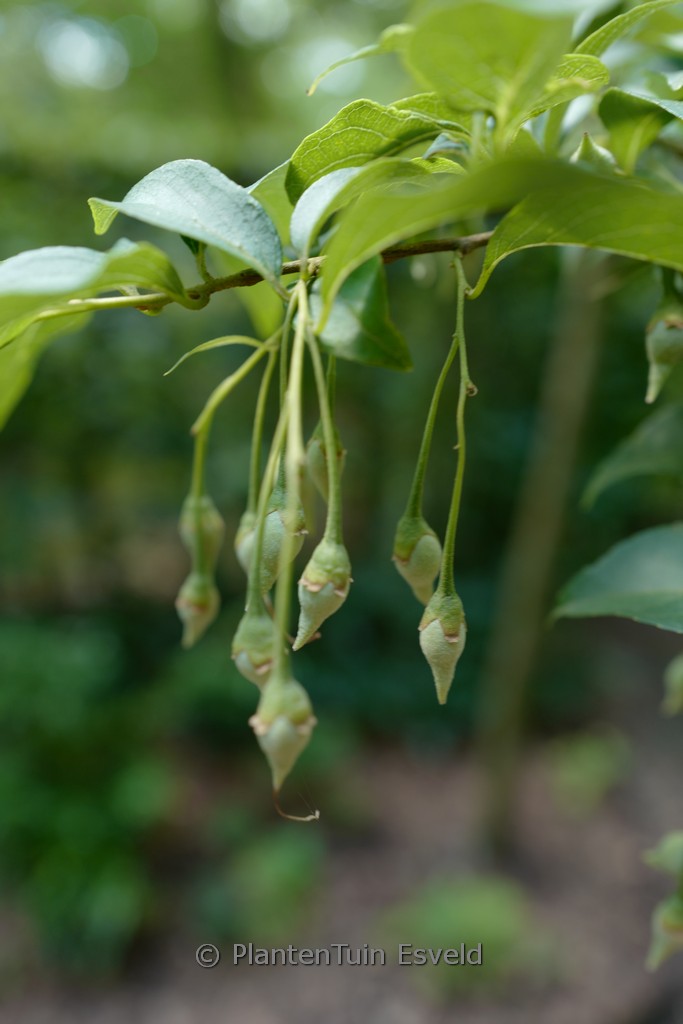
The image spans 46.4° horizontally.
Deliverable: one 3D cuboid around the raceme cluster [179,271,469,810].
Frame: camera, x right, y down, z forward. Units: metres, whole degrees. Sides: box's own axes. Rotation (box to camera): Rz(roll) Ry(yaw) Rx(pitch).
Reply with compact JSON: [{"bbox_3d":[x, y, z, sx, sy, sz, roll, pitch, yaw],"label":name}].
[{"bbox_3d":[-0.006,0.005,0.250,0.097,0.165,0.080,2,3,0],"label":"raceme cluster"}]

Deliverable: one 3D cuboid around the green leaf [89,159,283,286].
[{"bbox_3d":[-0.049,-0.091,0.250,0.060,0.041,0.036,1,4,-11],"label":"green leaf"}]

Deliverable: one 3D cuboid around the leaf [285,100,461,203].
[{"bbox_3d":[0.010,-0.119,0.262,0.059,0.034,0.034,1,4,-11],"label":"leaf"}]

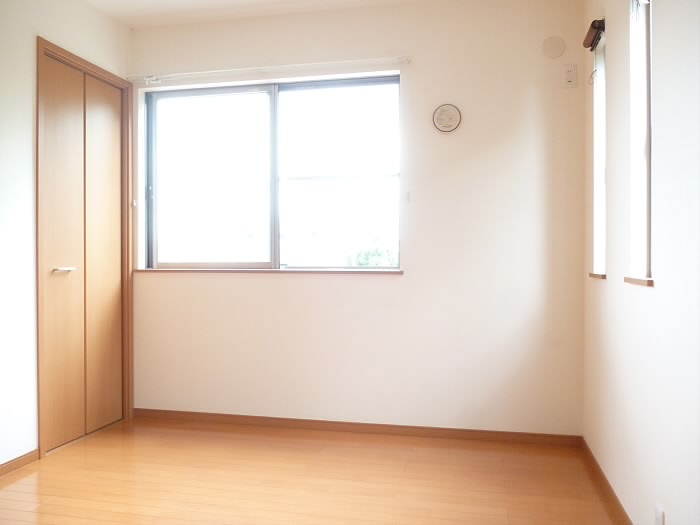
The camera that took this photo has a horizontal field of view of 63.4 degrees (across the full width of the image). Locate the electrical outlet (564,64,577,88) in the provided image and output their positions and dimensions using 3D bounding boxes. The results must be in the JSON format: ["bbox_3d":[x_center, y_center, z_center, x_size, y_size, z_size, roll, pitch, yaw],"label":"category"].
[{"bbox_3d":[1.138,-0.957,2.911,0.067,0.122,0.013,0,1,13],"label":"electrical outlet"}]

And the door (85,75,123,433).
[{"bbox_3d":[-1.449,-0.049,3.304,0.035,2.009,0.330,0,1,13],"label":"door"}]

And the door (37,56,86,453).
[{"bbox_3d":[-1.521,-0.046,2.982,0.035,2.009,0.330,0,1,13],"label":"door"}]

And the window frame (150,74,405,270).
[{"bbox_3d":[-0.489,-0.505,3.360,1.611,1.108,0.108,0,1,13],"label":"window frame"}]

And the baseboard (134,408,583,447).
[{"bbox_3d":[-0.055,0.926,3.195,2.581,0.061,0.015,0,1,13],"label":"baseboard"}]

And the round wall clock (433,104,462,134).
[{"bbox_3d":[0.522,-0.777,3.041,0.153,0.153,0.029,0,1,13],"label":"round wall clock"}]

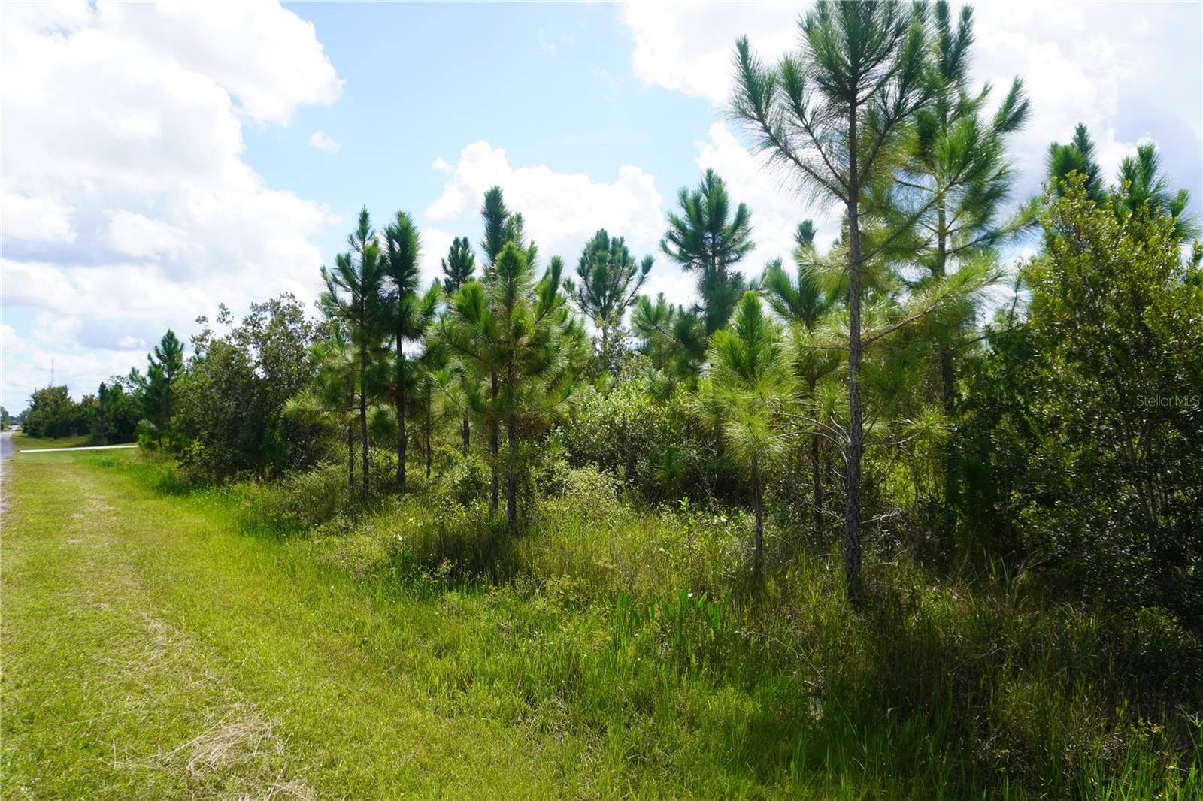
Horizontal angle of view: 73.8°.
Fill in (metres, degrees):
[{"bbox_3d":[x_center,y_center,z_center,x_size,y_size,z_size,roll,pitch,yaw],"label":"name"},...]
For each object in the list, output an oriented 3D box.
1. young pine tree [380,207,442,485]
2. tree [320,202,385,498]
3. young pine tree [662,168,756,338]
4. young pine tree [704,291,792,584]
[{"bbox_3d":[-4.100,-1.020,17.200,1.250,6.050,1.250,0,-2,0],"label":"young pine tree"},{"bbox_3d":[-5.130,-0.990,16.600,1.370,6.050,1.370,0,-2,0],"label":"tree"},{"bbox_3d":[2.010,-1.170,15.000,1.750,6.300,1.750,0,-2,0],"label":"young pine tree"},{"bbox_3d":[1.385,0.383,7.600,0.860,2.860,0.860,0,-2,0],"label":"young pine tree"}]

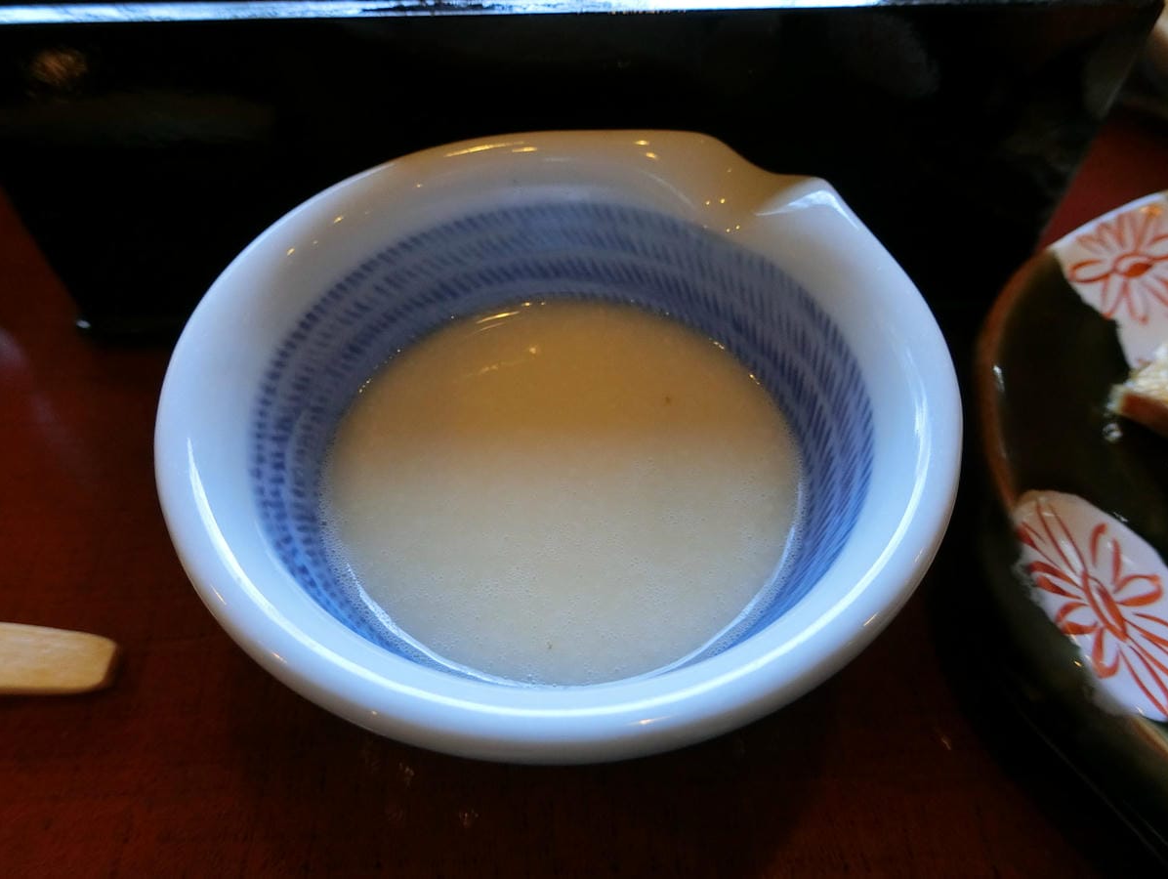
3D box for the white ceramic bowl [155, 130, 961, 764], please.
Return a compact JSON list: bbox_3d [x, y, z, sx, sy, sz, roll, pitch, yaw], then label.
[{"bbox_3d":[-0.002,0.002,0.163,0.128,0.061,0.134,0,52,-1],"label":"white ceramic bowl"}]

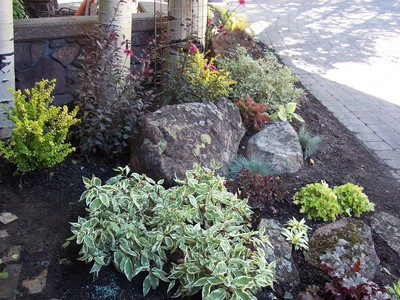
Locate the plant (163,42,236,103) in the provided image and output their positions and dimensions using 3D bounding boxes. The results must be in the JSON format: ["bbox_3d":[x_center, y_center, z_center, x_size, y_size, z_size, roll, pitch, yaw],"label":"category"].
[{"bbox_3d":[0.004,-0.607,3.996,0.631,0.627,0.568,1,22,0],"label":"plant"}]

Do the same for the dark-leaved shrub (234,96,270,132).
[{"bbox_3d":[0.452,-0.311,3.888,0.306,0.286,0.275,4,22,6],"label":"dark-leaved shrub"}]

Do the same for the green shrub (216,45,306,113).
[{"bbox_3d":[0.581,-0.677,4.367,0.832,0.612,0.707,4,22,7],"label":"green shrub"}]

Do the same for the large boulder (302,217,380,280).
[{"bbox_3d":[0.723,0.502,2.298,0.364,0.253,0.291,10,23,19],"label":"large boulder"}]

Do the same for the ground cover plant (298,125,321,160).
[{"bbox_3d":[0.835,-0.057,3.438,0.171,0.274,0.171,7,23,13],"label":"ground cover plant"}]

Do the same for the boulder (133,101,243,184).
[{"bbox_3d":[-0.073,-0.055,3.008,0.741,0.548,0.556,1,22,-1],"label":"boulder"}]

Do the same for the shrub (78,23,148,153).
[{"bbox_3d":[-0.605,-0.411,3.186,0.502,0.945,0.426,-3,22,-10],"label":"shrub"}]

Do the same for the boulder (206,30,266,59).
[{"bbox_3d":[0.502,-1.354,5.980,0.801,0.509,0.600,3,22,4],"label":"boulder"}]

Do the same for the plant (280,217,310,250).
[{"bbox_3d":[0.498,0.435,2.351,0.150,0.161,0.150,7,23,13],"label":"plant"}]

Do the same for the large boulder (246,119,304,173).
[{"bbox_3d":[0.528,-0.023,3.205,0.387,0.371,0.329,5,22,9],"label":"large boulder"}]

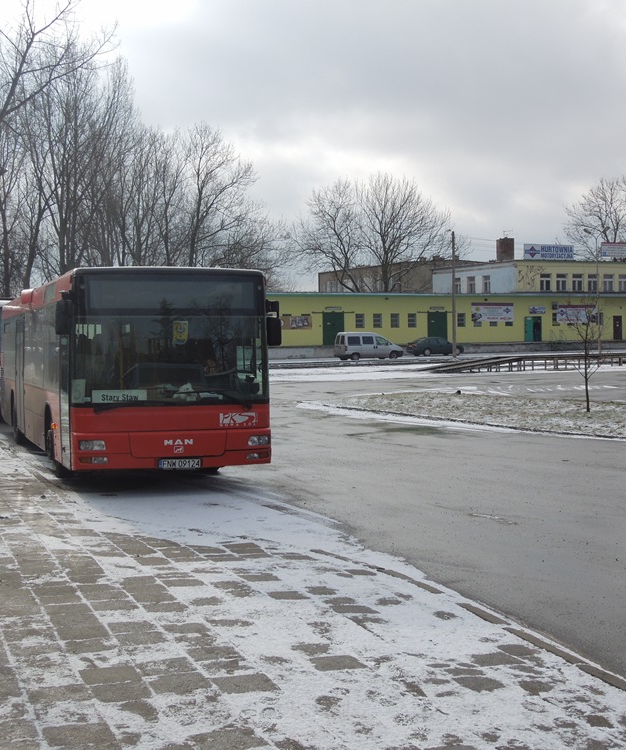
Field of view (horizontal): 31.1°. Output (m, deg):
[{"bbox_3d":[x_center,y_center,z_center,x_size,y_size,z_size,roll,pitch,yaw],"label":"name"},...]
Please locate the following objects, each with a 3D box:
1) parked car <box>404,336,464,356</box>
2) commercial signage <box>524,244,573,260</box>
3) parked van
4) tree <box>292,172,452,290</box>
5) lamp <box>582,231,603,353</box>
[{"bbox_3d":[9.538,-2.167,87.500,4.450,1.420,1.720,-1,2,-23],"label":"parked car"},{"bbox_3d":[20.592,-10.689,98.300,5.200,1.300,0.200,-1,2,-24],"label":"commercial signage"},{"bbox_3d":[3.821,-1.934,76.200,4.440,1.900,1.820,-1,2,-22],"label":"parked van"},{"bbox_3d":[5.608,-10.641,108.000,14.500,17.300,12.000,-1,2,-24],"label":"tree"},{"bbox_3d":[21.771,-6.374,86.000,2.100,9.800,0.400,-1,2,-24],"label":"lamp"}]

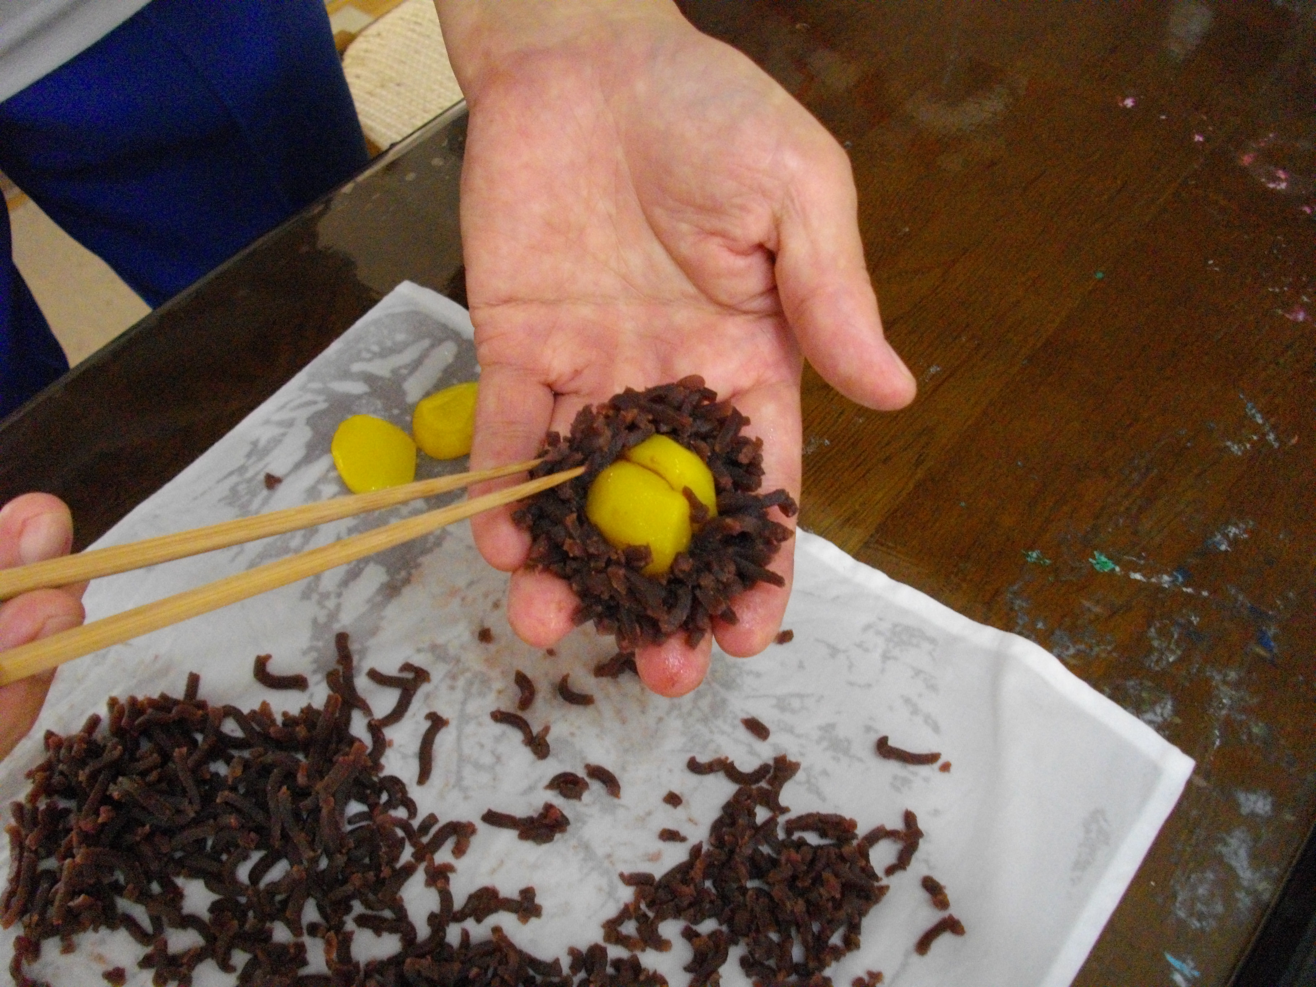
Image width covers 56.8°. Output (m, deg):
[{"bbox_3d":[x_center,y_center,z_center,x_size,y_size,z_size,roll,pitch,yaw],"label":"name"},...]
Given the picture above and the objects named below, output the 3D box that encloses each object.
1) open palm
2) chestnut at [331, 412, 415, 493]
[{"bbox_3d":[0.004,-0.041,0.321,0.110,0.057,0.191,-7,72,-4],"label":"open palm"},{"bbox_3d":[-0.093,-0.013,0.399,0.029,0.021,0.029,-1,54,0],"label":"chestnut"}]

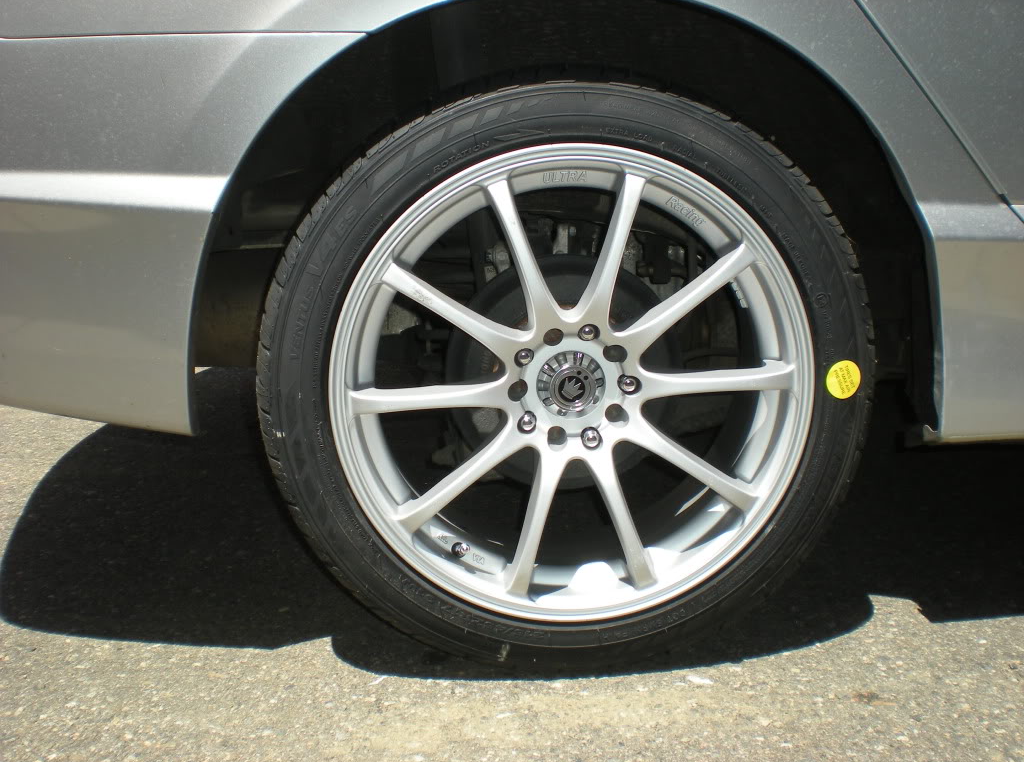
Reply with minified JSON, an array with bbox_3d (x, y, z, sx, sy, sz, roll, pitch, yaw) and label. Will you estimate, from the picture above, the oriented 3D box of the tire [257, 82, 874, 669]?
[{"bbox_3d":[0.055,-0.013,1.208,0.630,0.622,0.215,0,11,-3],"label":"tire"}]

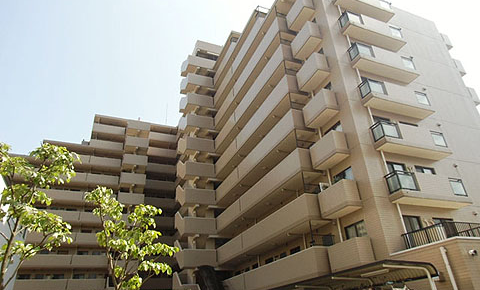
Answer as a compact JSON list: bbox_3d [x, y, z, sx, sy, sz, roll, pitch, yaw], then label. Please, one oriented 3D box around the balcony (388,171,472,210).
[{"bbox_3d":[9.350,2.310,16.466,4.529,1.216,0.819,8,-31,-21],"label":"balcony"}]

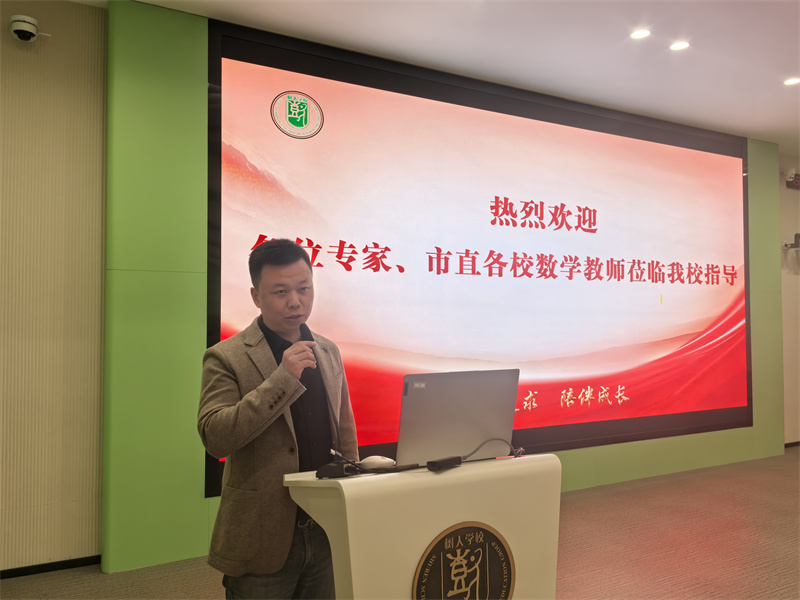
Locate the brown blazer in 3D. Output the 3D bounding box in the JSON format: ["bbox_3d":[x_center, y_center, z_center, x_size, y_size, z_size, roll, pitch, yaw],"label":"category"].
[{"bbox_3d":[-0.336,0.395,1.740,0.480,0.700,0.340,1,-2,-38],"label":"brown blazer"}]

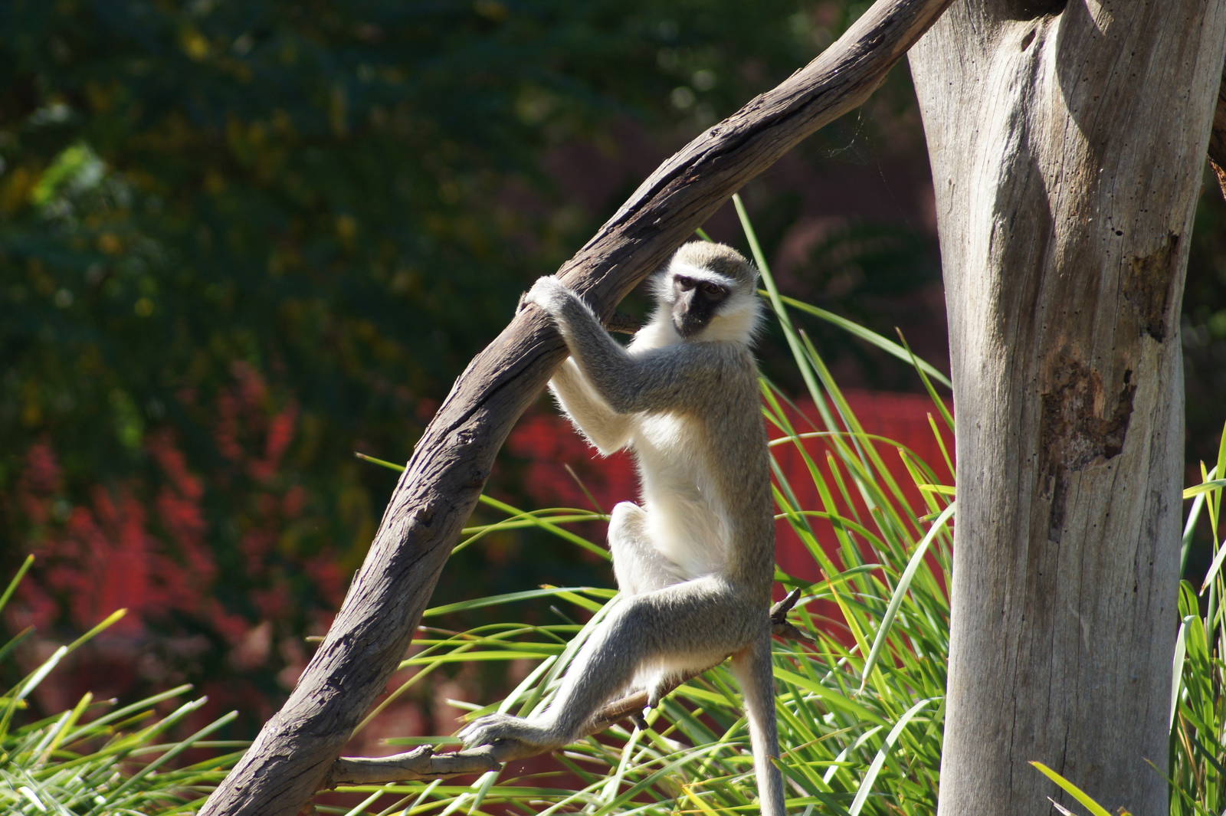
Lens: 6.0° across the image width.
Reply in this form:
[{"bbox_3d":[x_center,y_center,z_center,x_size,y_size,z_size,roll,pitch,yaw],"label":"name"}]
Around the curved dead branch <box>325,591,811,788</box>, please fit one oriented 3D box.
[{"bbox_3d":[-0.044,0.275,11.500,0.475,0.185,0.120,0,2,0],"label":"curved dead branch"}]

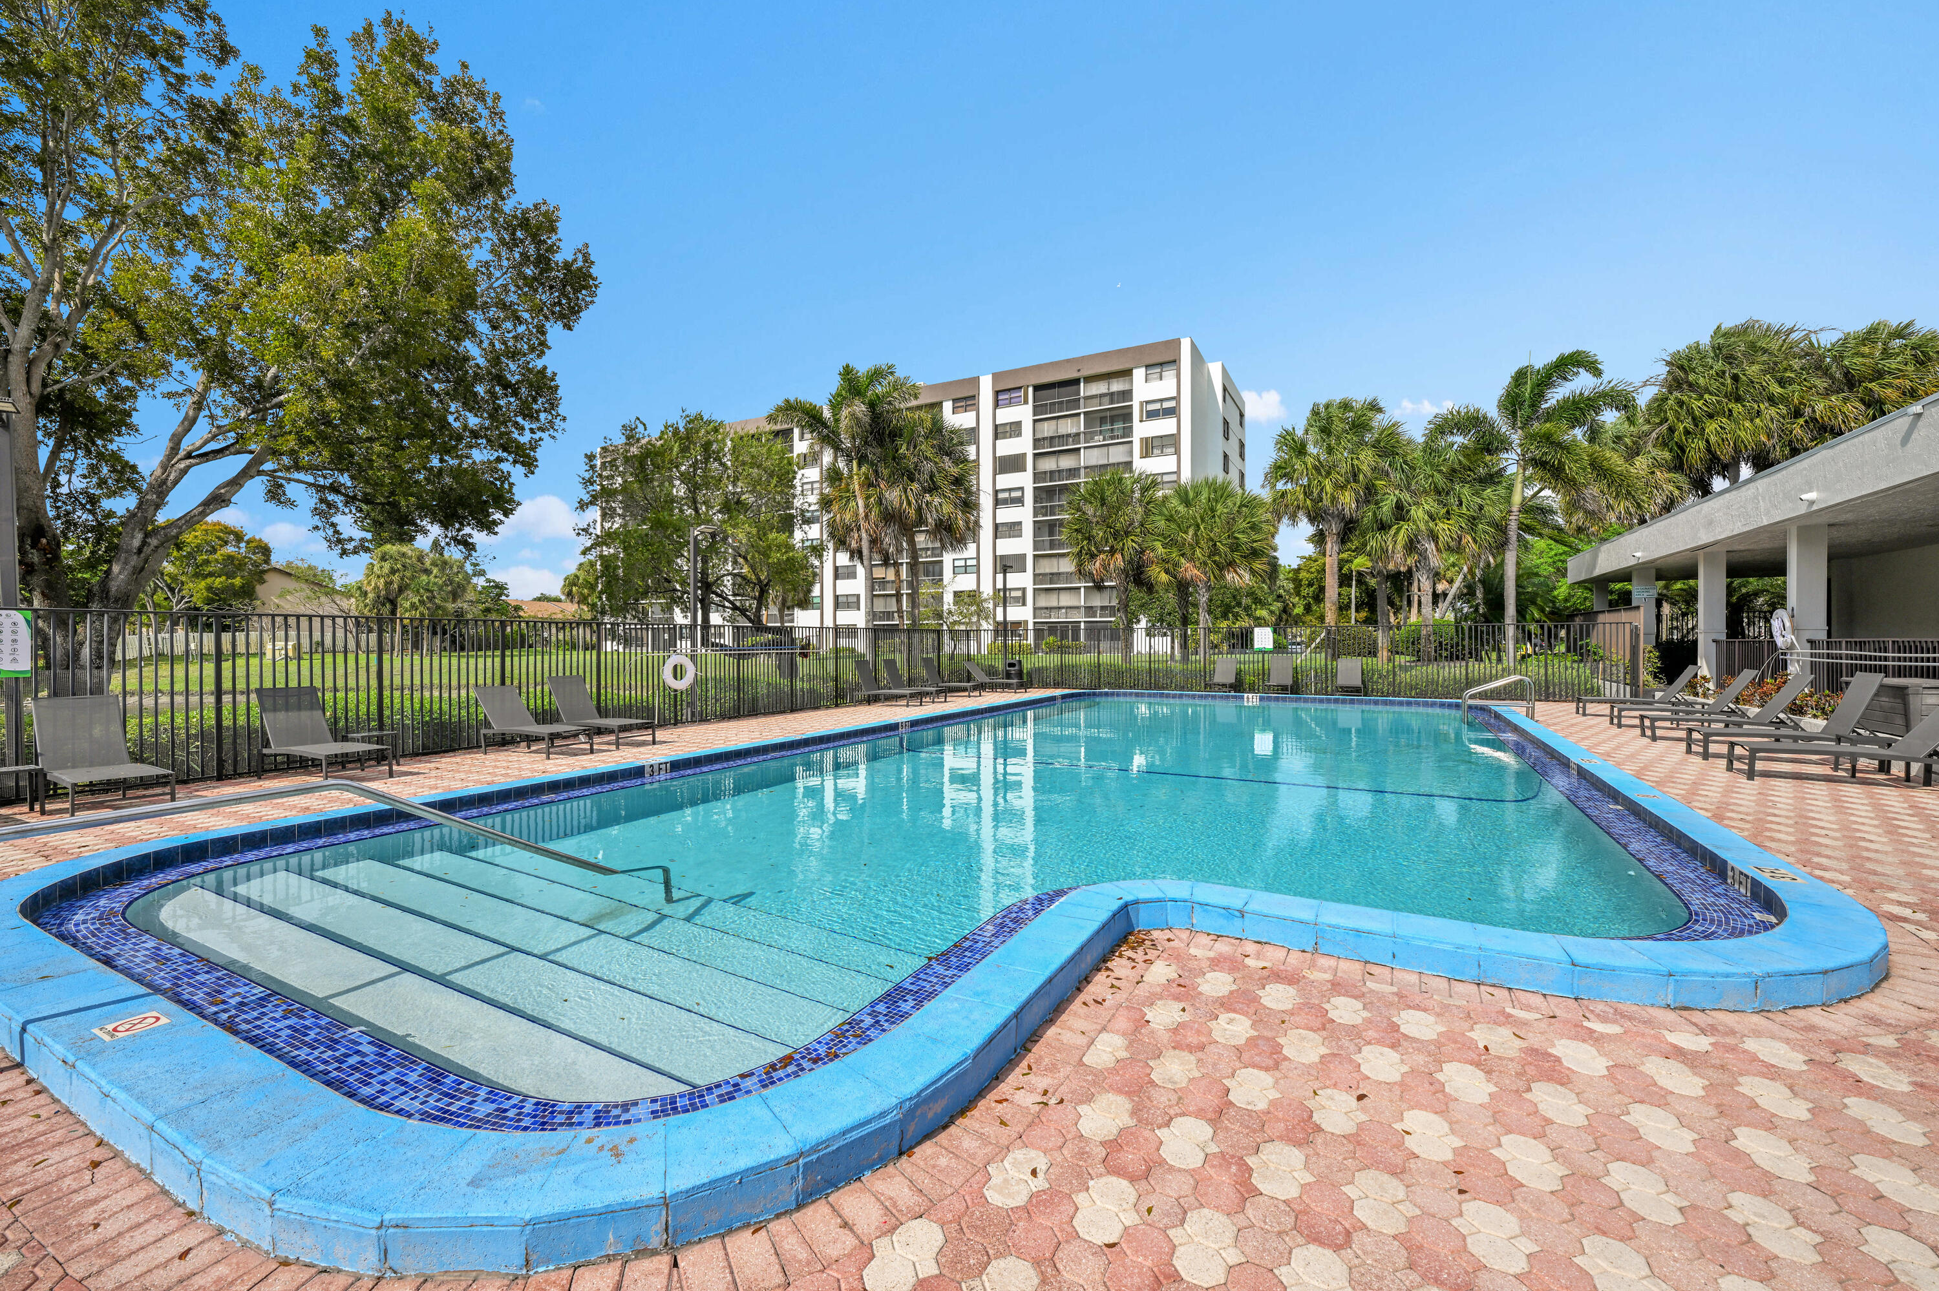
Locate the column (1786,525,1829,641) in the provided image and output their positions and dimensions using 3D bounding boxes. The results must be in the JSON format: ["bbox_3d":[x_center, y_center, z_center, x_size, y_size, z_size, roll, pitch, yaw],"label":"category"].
[{"bbox_3d":[15.440,-0.560,13.890,0.410,3.250,0.410,0,0,30],"label":"column"}]

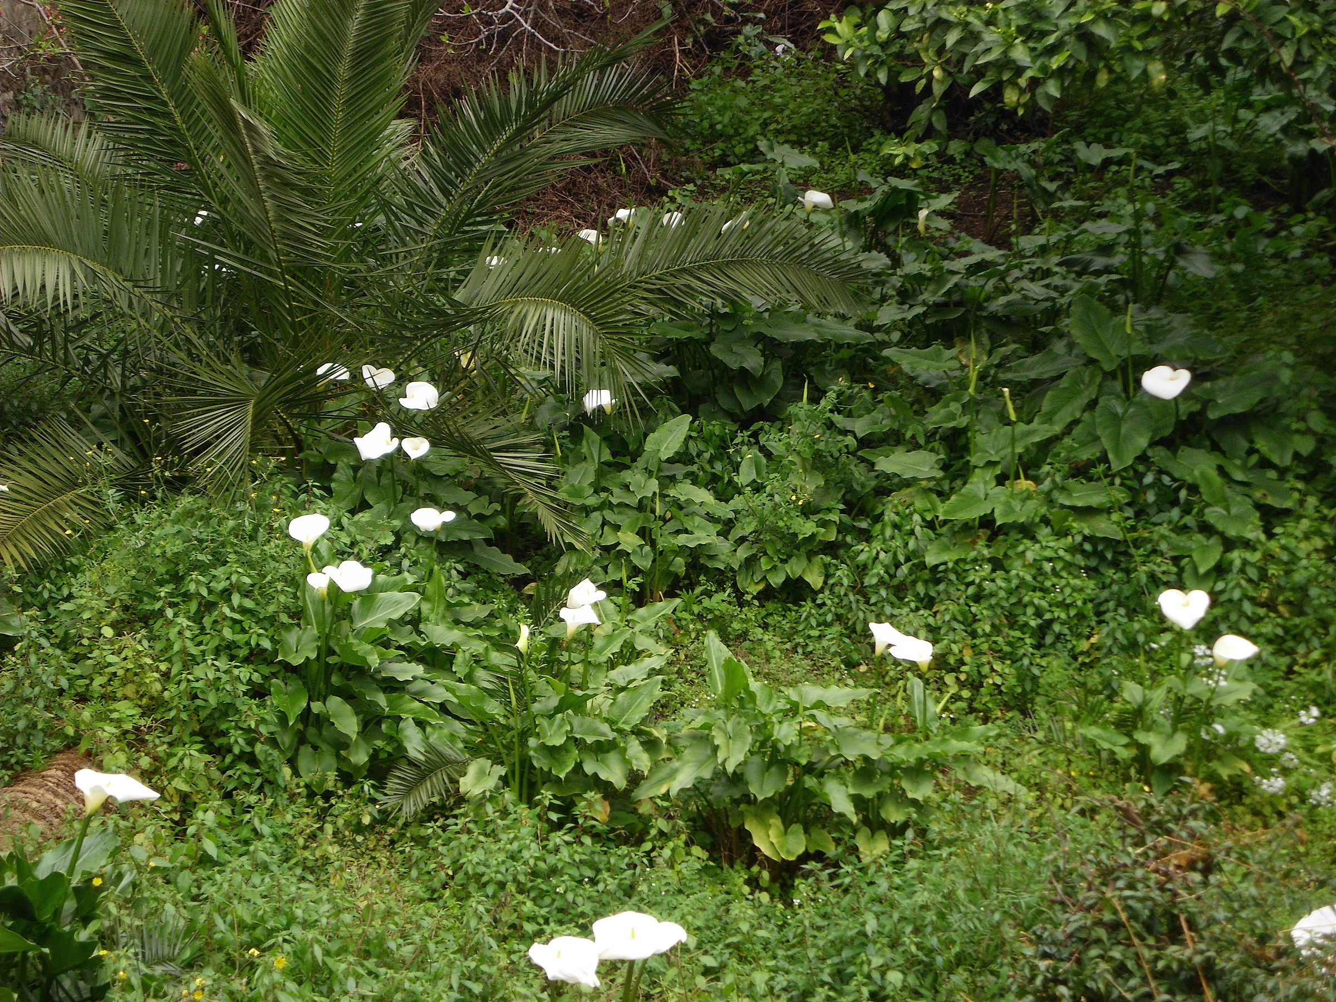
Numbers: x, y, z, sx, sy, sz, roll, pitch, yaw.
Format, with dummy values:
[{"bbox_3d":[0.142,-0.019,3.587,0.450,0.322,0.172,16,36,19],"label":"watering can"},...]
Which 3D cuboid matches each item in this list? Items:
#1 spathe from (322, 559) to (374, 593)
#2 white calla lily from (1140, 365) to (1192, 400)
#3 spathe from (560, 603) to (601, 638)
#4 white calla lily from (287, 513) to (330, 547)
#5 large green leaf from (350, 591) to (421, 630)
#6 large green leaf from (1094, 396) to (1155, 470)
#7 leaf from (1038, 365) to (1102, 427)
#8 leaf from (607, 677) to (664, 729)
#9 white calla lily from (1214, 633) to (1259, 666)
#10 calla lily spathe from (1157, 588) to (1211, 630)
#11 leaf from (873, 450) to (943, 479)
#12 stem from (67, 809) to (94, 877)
[{"bbox_3d":[-0.916,0.216,9.600,0.145,0.080,0.120,-4,13,-20],"label":"spathe"},{"bbox_3d":[1.544,-0.365,10.400,0.152,0.088,0.120,2,12,10],"label":"white calla lily"},{"bbox_3d":[-0.243,0.333,9.300,0.110,0.085,0.120,-10,16,-39],"label":"spathe"},{"bbox_3d":[-1.036,0.089,9.700,0.120,0.090,0.110,0,12,0],"label":"white calla lily"},{"bbox_3d":[-0.816,0.317,9.700,0.208,0.090,0.130,-3,12,-15],"label":"large green leaf"},{"bbox_3d":[1.442,-0.214,10.600,0.190,0.215,0.110,-2,12,-10],"label":"large green leaf"},{"bbox_3d":[1.286,-0.329,10.800,0.200,0.175,0.120,4,13,20],"label":"leaf"},{"bbox_3d":[-0.088,0.541,9.000,0.150,0.115,0.120,-4,13,-20],"label":"leaf"},{"bbox_3d":[1.573,0.412,9.300,0.120,0.080,0.110,8,15,34],"label":"white calla lily"},{"bbox_3d":[1.431,0.301,9.300,0.145,0.095,0.120,0,12,0],"label":"calla lily spathe"},{"bbox_3d":[0.736,-0.114,10.300,0.214,0.065,0.140,0,12,0],"label":"leaf"},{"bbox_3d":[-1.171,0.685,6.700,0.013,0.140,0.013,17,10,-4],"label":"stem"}]

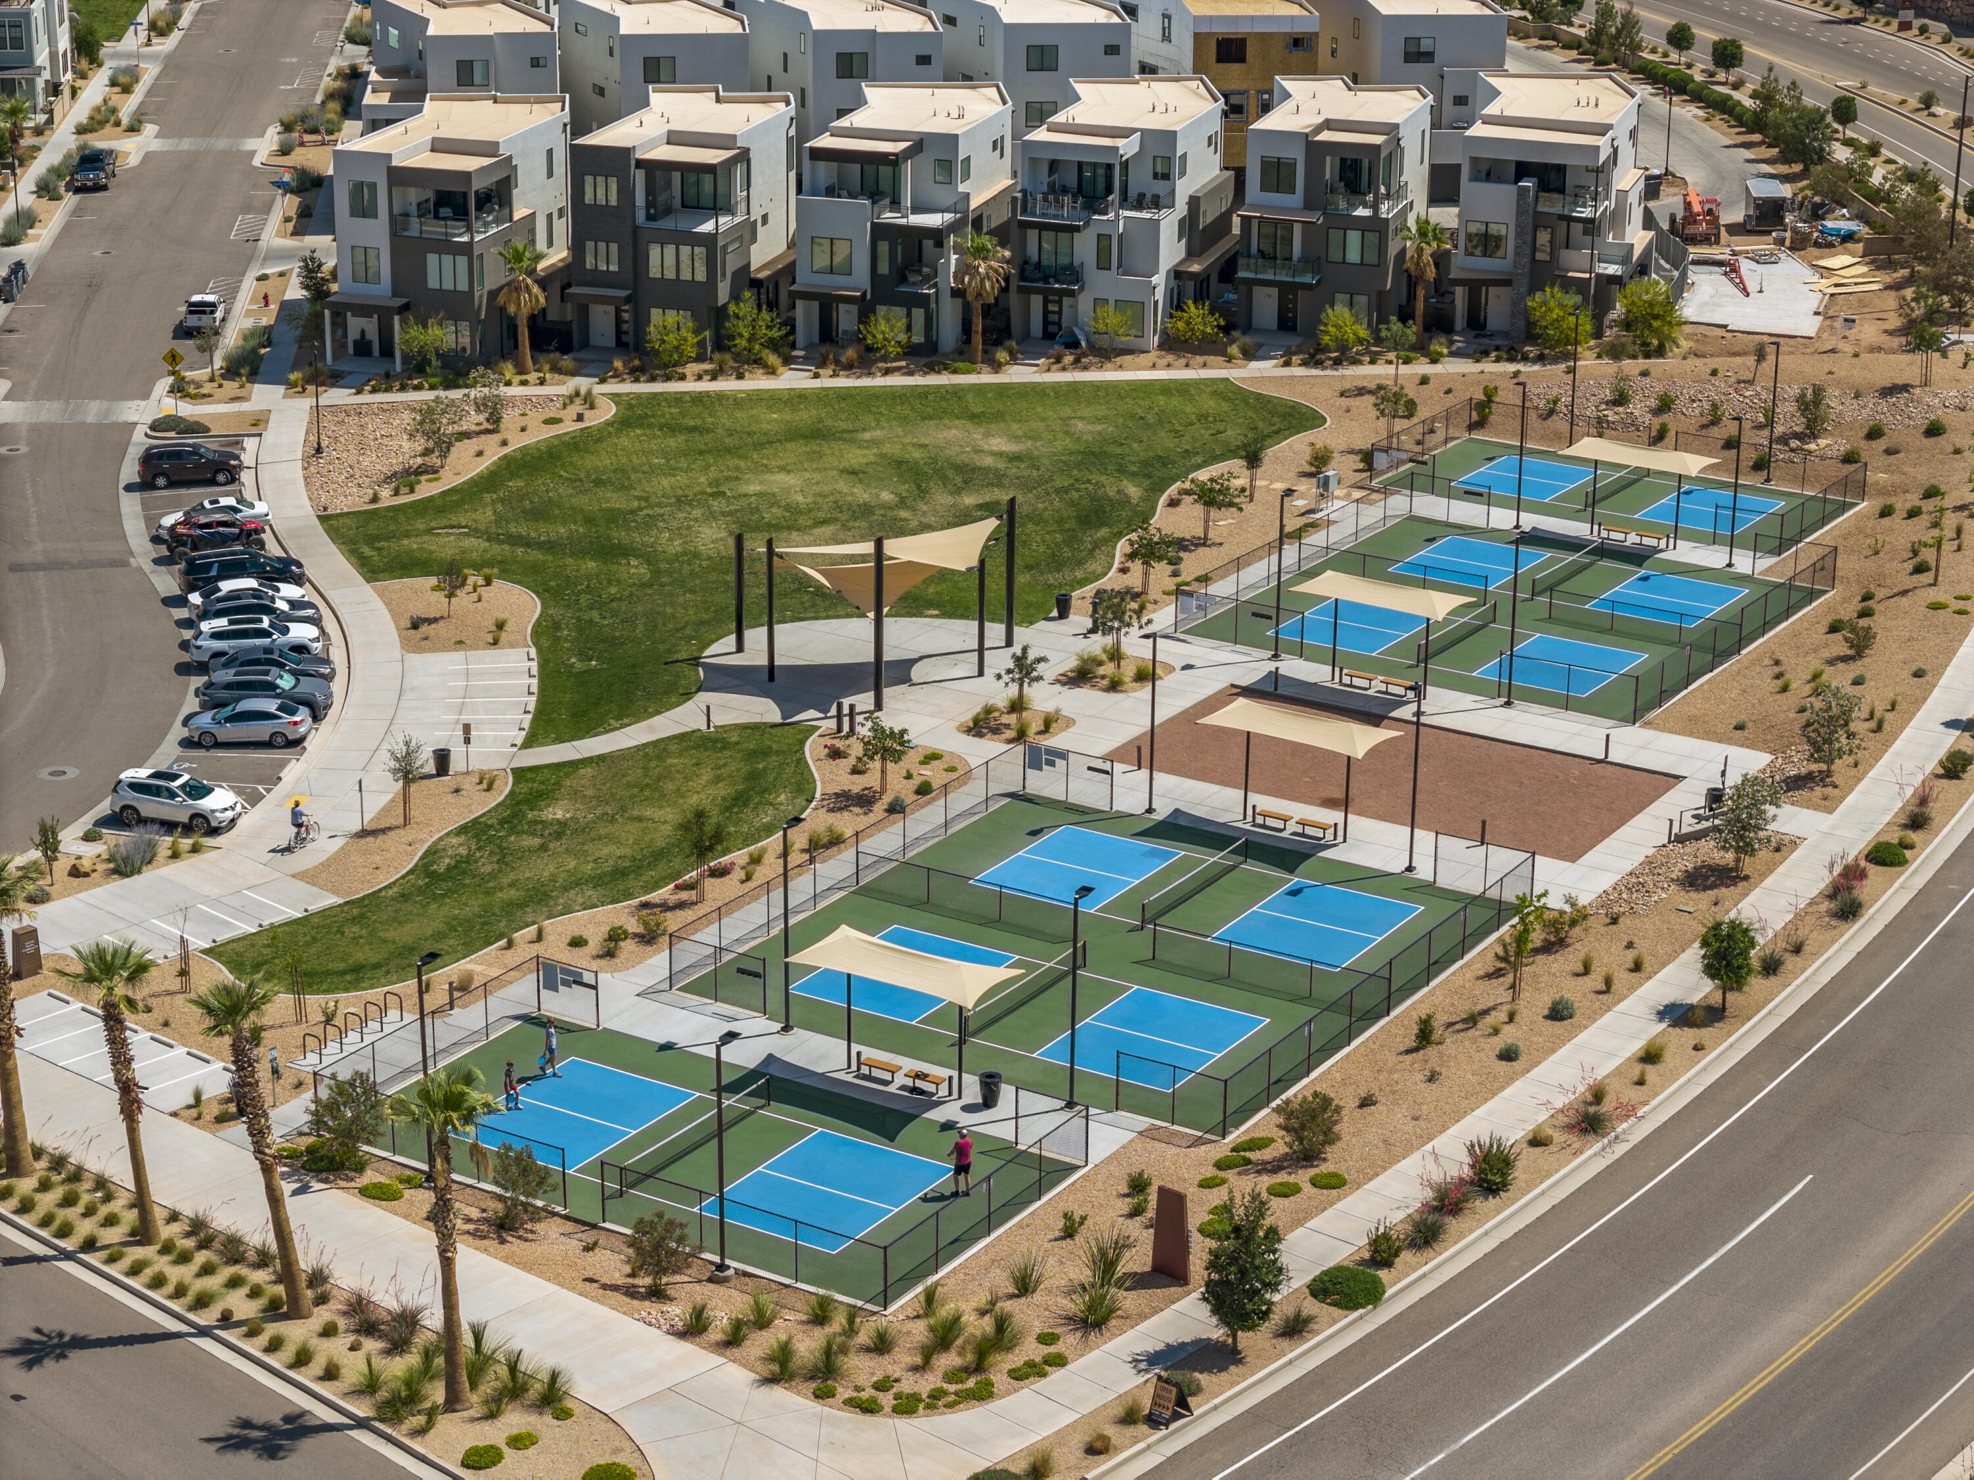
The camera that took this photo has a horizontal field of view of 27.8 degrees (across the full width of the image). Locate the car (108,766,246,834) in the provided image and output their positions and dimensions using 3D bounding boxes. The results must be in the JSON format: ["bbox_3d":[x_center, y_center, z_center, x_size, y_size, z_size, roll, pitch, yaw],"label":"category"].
[{"bbox_3d":[-28.705,2.045,141.525,4.660,1.730,1.840,7,21,16],"label":"car"}]

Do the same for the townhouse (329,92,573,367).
[{"bbox_3d":[-26.810,-26.350,205.504,9.070,10.800,17.600,5,20,13],"label":"townhouse"}]

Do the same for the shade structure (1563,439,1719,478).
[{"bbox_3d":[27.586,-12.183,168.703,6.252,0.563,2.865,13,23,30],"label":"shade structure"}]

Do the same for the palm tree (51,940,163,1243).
[{"bbox_3d":[-23.311,9.503,106.525,2.750,8.550,2.750,-4,20,-12],"label":"palm tree"}]

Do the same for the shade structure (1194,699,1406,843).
[{"bbox_3d":[10.445,1.102,134.402,6.300,4.240,3.150,12,23,29],"label":"shade structure"}]

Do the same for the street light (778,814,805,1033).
[{"bbox_3d":[-5.816,5.613,119.240,0.540,6.600,1.070,12,23,29],"label":"street light"}]

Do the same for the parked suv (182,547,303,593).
[{"bbox_3d":[-30.550,-6.660,164.100,5.050,1.780,1.980,-4,20,-13],"label":"parked suv"}]

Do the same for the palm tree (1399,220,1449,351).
[{"bbox_3d":[21.818,-22.747,199.058,2.450,6.650,2.400,1,20,0],"label":"palm tree"}]

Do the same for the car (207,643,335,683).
[{"bbox_3d":[-27.460,-2.719,153.575,4.800,1.450,1.840,-2,20,-7],"label":"car"}]

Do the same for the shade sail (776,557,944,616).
[{"bbox_3d":[-3.915,-6.193,149.700,9.171,1.510,6.443,-1,20,-6],"label":"shade sail"}]

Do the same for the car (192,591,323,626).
[{"bbox_3d":[-29.446,-5.115,161.651,4.750,1.650,1.890,-4,20,-14],"label":"car"}]

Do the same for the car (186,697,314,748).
[{"bbox_3d":[-27.276,-0.695,147.931,4.540,1.470,1.820,0,20,-1],"label":"car"}]

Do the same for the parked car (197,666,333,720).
[{"bbox_3d":[-27.158,-1.774,150.547,4.930,1.730,1.930,-1,20,-5],"label":"parked car"}]

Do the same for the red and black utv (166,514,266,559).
[{"bbox_3d":[-32.833,-8.845,169.968,4.000,1.750,1.800,-10,22,-26],"label":"red and black utv"}]

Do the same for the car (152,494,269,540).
[{"bbox_3d":[-33.821,-9.767,174.840,4.800,1.450,1.830,-8,21,-23],"label":"car"}]

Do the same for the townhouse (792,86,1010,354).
[{"bbox_3d":[-3.973,-27.522,208.674,8.960,10.800,17.600,5,20,13],"label":"townhouse"}]

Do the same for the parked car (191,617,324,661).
[{"bbox_3d":[-28.584,-3.826,156.141,5.060,1.770,1.980,-3,20,-10],"label":"parked car"}]

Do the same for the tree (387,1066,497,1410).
[{"bbox_3d":[-13.259,12.360,97.922,2.700,8.950,2.700,-2,20,-8],"label":"tree"}]

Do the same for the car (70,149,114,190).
[{"bbox_3d":[-54.994,-35.254,245.764,2.000,1.900,5.750,-1,20,-5],"label":"car"}]

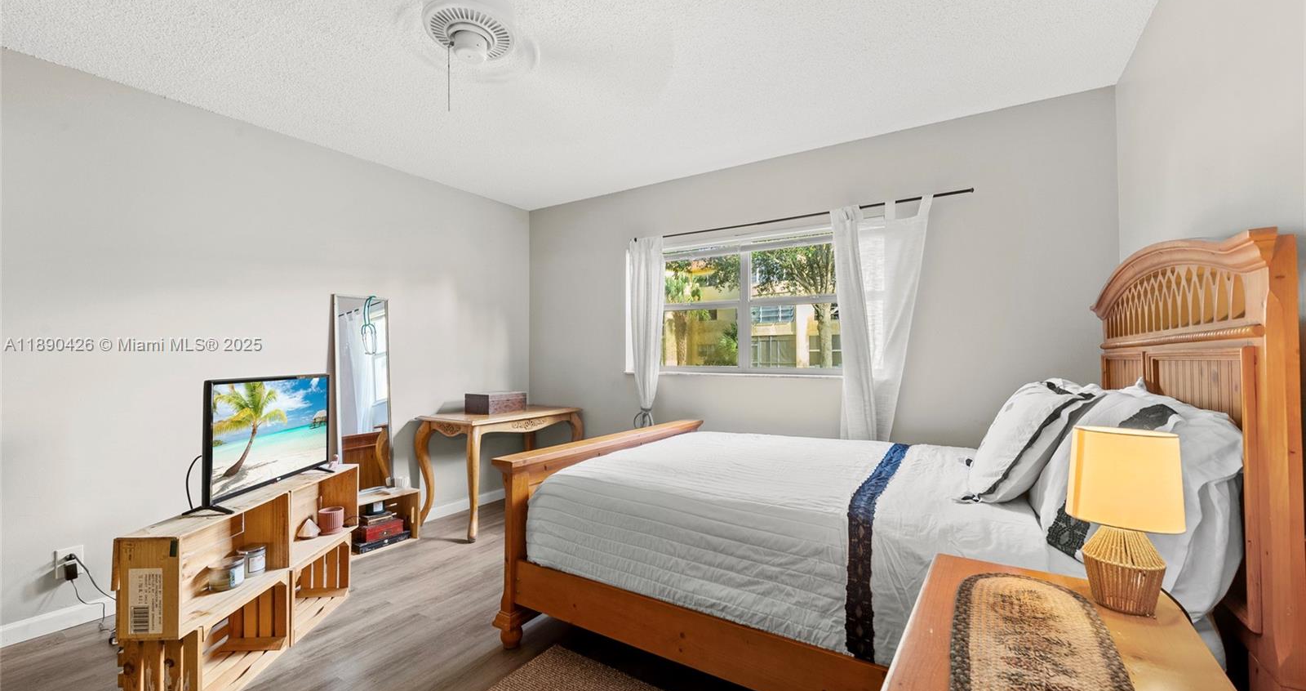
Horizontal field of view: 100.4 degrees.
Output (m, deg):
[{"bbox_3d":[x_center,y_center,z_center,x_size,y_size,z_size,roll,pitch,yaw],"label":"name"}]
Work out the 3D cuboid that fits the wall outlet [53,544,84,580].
[{"bbox_3d":[-2.517,0.938,2.349,0.012,0.122,0.080,-1,-1,31],"label":"wall outlet"}]

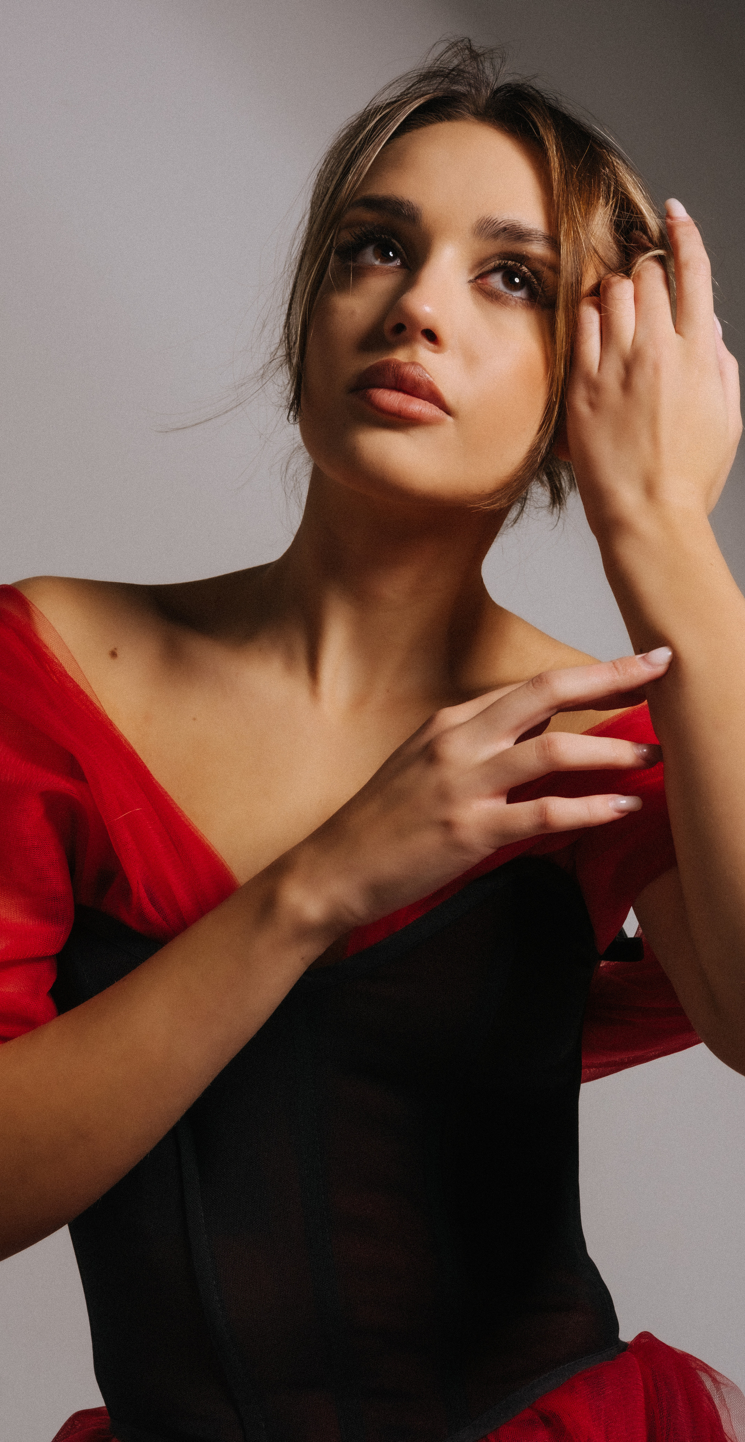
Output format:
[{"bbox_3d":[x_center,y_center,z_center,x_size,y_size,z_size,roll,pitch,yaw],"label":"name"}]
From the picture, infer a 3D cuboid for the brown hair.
[{"bbox_3d":[0.058,-0.214,1.076,0.175,0.235,0.195,15,-7,11],"label":"brown hair"}]

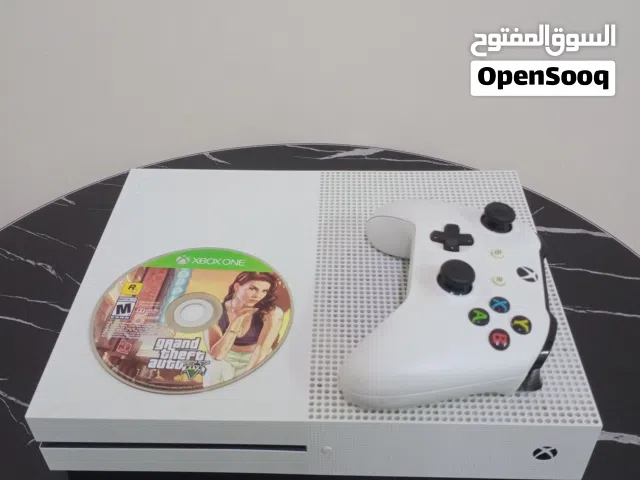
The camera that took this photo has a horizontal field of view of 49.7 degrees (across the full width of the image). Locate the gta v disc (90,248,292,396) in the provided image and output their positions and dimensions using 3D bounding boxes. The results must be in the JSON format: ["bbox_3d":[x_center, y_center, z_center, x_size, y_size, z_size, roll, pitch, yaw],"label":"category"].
[{"bbox_3d":[-0.075,0.044,0.413,0.120,0.002,0.120,-1,40,1],"label":"gta v disc"}]

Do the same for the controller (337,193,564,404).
[{"bbox_3d":[0.074,0.025,0.388,0.106,0.058,0.153,6,40,8],"label":"controller"}]

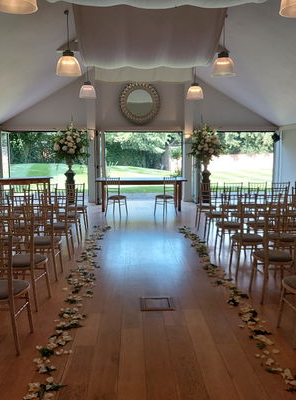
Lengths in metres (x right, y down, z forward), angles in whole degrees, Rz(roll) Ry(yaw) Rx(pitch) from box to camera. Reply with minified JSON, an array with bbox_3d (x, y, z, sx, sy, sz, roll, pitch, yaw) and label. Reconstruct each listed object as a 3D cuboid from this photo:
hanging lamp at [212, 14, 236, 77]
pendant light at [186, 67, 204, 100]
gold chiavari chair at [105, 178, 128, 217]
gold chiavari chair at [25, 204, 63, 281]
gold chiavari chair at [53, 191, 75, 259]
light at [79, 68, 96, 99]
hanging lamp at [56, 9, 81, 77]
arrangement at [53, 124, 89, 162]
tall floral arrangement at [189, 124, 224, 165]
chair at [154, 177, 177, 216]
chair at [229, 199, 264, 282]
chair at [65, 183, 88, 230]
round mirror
[{"bbox_3d":[1.235,-2.493,4.686,0.400,0.930,0.400,-1,11,-3],"label":"hanging lamp"},{"bbox_3d":[1.137,-2.863,6.938,0.410,0.864,0.410,0,9,0],"label":"pendant light"},{"bbox_3d":[-0.710,-0.058,6.503,0.400,0.925,0.420,6,12,28],"label":"gold chiavari chair"},{"bbox_3d":[-1.267,0.496,3.535,0.400,0.925,0.420,0,11,-2],"label":"gold chiavari chair"},{"bbox_3d":[-1.240,0.347,4.095,0.400,0.915,0.420,0,9,-1],"label":"gold chiavari chair"},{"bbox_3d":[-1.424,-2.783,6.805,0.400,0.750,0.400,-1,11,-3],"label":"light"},{"bbox_3d":[-1.290,-2.529,4.662,0.405,1.000,0.405,0,9,0],"label":"hanging lamp"},{"bbox_3d":[-2.060,-1.528,7.706,0.947,1.047,0.871,0,9,0],"label":"arrangement"},{"bbox_3d":[1.569,-1.476,7.714,0.948,1.049,0.872,0,9,0],"label":"tall floral arrangement"},{"bbox_3d":[0.403,-0.068,6.556,0.400,0.925,0.420,-8,13,-38],"label":"chair"},{"bbox_3d":[1.205,0.446,3.467,0.400,0.915,0.420,0,9,-1],"label":"chair"},{"bbox_3d":[-1.330,0.118,5.537,0.400,0.915,0.420,0,9,-1],"label":"chair"},{"bbox_3d":[-0.216,-2.671,8.005,1.130,1.130,0.070,-1,11,-3],"label":"round mirror"}]

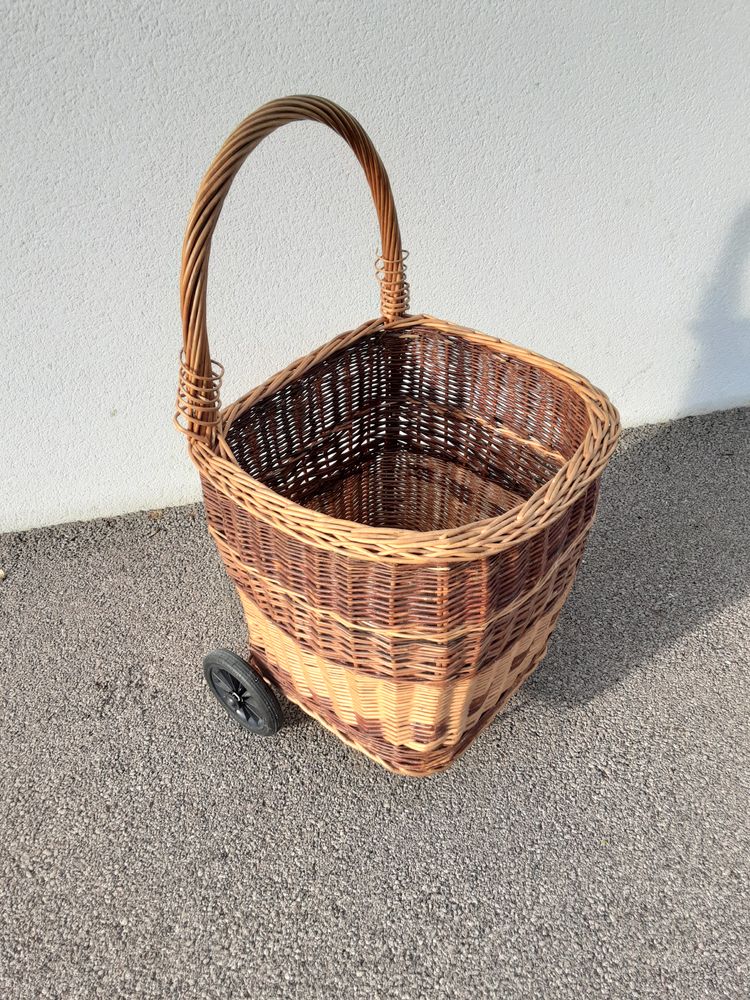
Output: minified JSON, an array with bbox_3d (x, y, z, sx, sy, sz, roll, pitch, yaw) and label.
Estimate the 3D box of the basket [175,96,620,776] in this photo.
[{"bbox_3d":[0.047,-0.029,1.058,0.465,0.874,0.473,27,48,31],"label":"basket"}]

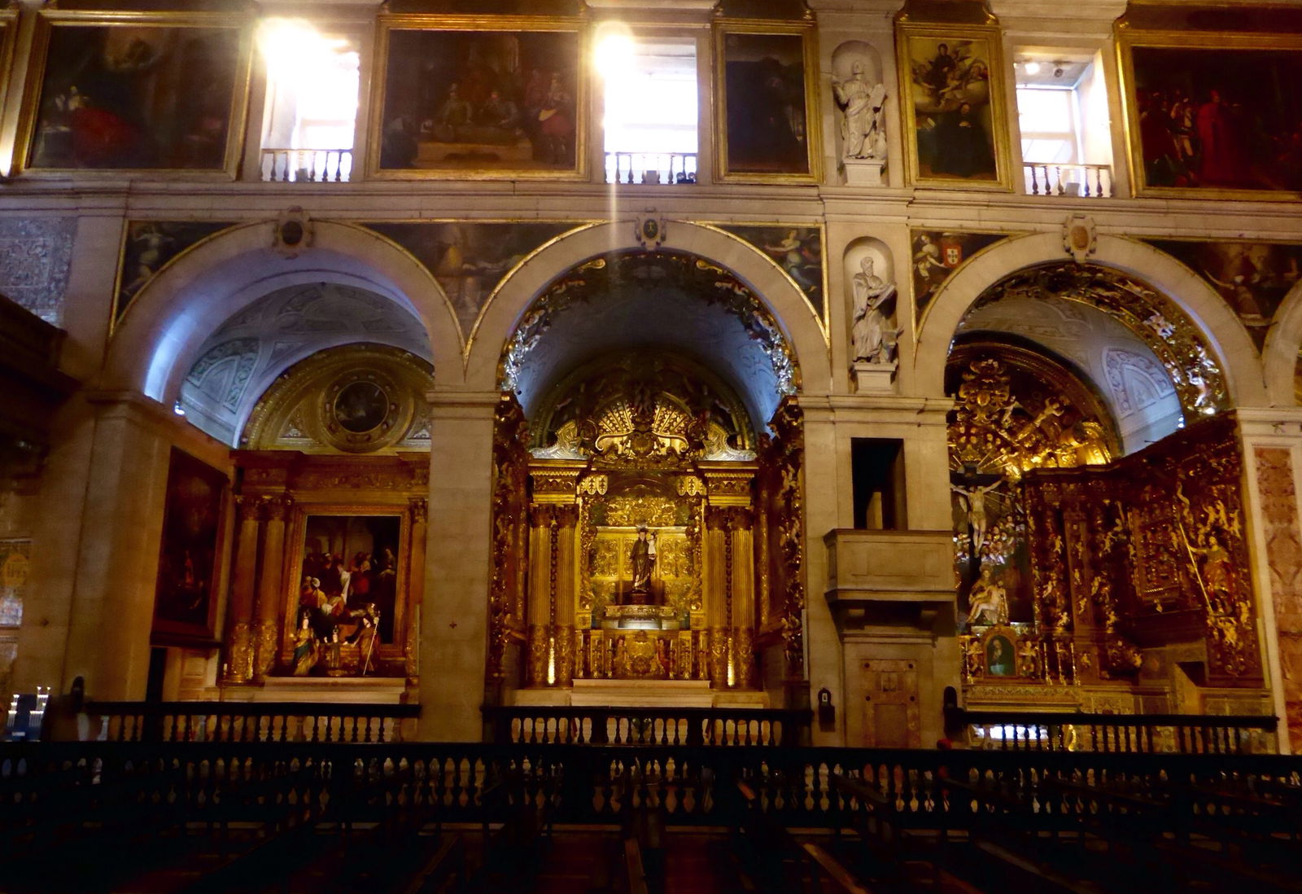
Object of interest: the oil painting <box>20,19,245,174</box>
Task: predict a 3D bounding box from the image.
[{"bbox_3d":[-8.909,-6.058,15.588,3.450,2.860,0.170,1,-12,-1],"label":"oil painting"}]

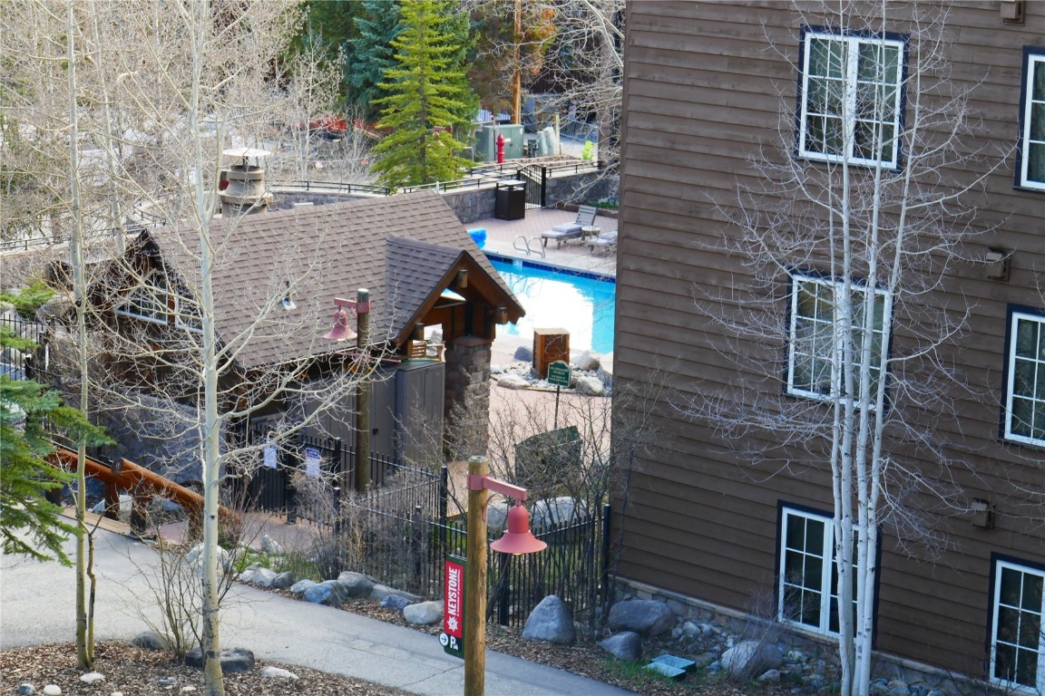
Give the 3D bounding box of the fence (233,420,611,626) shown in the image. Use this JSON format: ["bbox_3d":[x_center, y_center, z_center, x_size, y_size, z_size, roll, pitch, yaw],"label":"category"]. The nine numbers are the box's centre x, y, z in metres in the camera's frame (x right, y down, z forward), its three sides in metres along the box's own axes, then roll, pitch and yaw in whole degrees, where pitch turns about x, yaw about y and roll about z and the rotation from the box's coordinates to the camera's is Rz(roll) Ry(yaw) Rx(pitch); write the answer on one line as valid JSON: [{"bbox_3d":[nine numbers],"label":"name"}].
[{"bbox_3d":[-2.451,2.470,38.898,7.884,1.566,2.106,12,16,42],"label":"fence"}]

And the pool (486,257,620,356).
[{"bbox_3d":[0.257,-0.597,62.495,10.997,1.200,7.113,12,16,42],"label":"pool"}]

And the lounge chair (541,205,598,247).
[{"bbox_3d":[1.267,-3.160,70.098,0.620,0.920,1.650,12,16,42],"label":"lounge chair"}]

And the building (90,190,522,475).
[{"bbox_3d":[-3.727,-0.190,44.934,4.900,4.350,6.500,12,16,42],"label":"building"}]

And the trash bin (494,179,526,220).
[{"bbox_3d":[-0.385,-4.122,74.238,0.620,1.060,0.620,12,16,42],"label":"trash bin"}]

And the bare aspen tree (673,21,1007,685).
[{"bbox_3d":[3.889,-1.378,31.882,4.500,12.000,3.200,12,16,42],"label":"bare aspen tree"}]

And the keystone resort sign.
[{"bbox_3d":[-0.616,2.328,24.000,0.320,0.900,0.060,12,16,42],"label":"keystone resort sign"}]

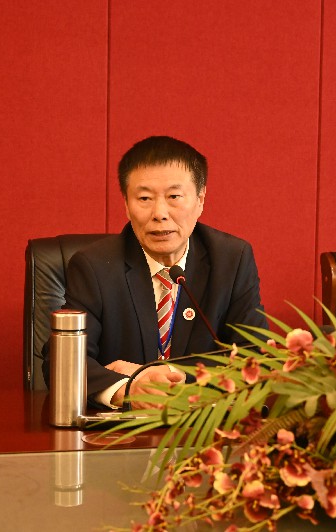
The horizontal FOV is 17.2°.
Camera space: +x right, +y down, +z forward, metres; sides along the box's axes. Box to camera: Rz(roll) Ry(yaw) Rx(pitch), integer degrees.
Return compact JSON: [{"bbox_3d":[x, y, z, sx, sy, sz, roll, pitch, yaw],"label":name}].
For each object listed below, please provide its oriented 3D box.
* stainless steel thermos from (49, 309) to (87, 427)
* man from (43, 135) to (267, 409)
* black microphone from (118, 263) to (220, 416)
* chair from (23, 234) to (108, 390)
[{"bbox_3d":[-0.193,0.197,2.144,0.073,0.217,0.073,1,4,0],"label":"stainless steel thermos"},{"bbox_3d":[-0.033,0.367,2.605,0.530,1.322,0.750,0,4,-7],"label":"man"},{"bbox_3d":[0.005,0.145,2.190,0.190,0.290,0.140,-1,4,-21],"label":"black microphone"},{"bbox_3d":[-0.089,0.469,2.883,0.620,1.078,0.680,0,4,-13],"label":"chair"}]

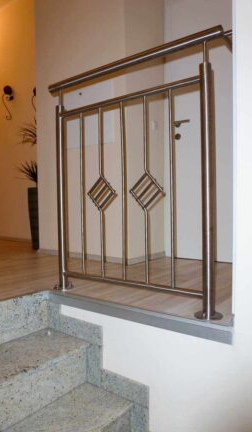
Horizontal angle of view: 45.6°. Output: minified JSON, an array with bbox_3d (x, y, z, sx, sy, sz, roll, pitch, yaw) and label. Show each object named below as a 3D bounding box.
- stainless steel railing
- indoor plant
[{"bbox_3d":[-0.004,-0.144,1.245,0.882,1.000,0.100,0,2,34],"label":"stainless steel railing"},{"bbox_3d":[-0.890,-0.325,3.001,0.400,1.290,0.400,-1,2,0],"label":"indoor plant"}]

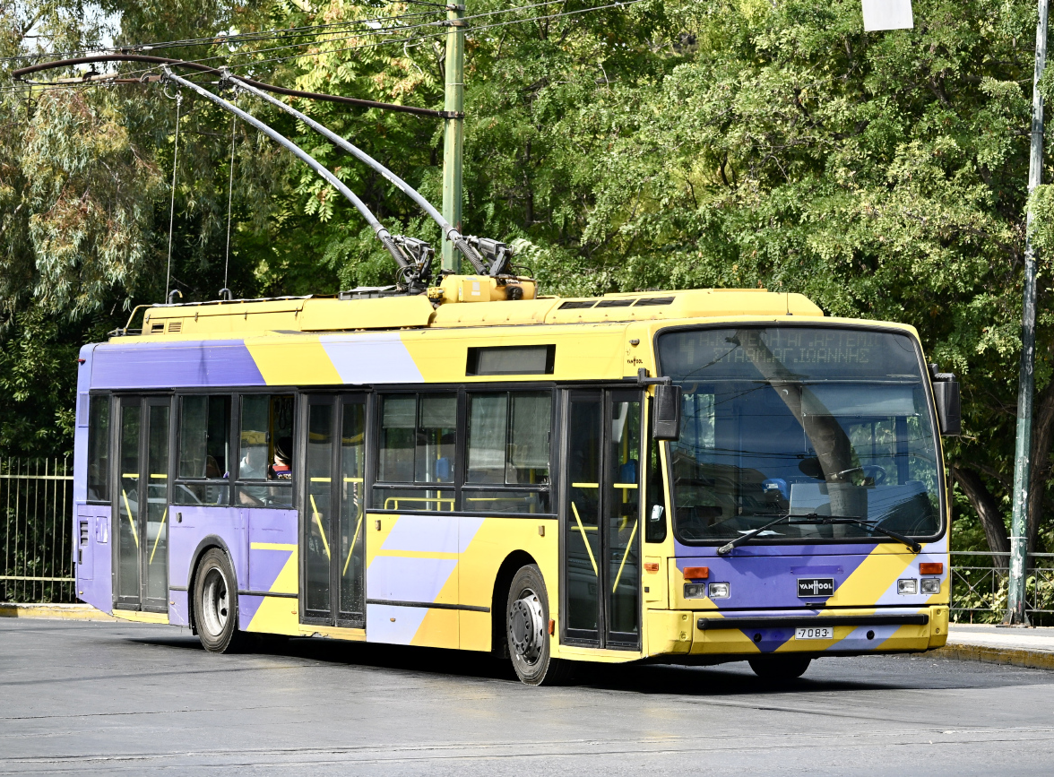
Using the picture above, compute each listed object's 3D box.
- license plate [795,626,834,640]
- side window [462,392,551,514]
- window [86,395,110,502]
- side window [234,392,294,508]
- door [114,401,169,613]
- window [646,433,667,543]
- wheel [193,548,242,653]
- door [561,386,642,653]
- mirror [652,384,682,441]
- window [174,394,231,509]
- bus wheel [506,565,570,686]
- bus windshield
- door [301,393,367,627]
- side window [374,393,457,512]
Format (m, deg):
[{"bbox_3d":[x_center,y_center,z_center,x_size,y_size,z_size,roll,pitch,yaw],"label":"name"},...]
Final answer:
[{"bbox_3d":[2.183,1.853,33.140,0.335,0.095,0.015,1,-1,-31],"label":"license plate"},{"bbox_3d":[-0.143,0.507,34.673,0.050,0.942,1.379,1,-1,-31],"label":"side window"},{"bbox_3d":[-4.139,0.580,42.526,0.060,1.044,0.532,3,-2,-28],"label":"window"},{"bbox_3d":[-2.272,0.547,38.246,0.050,0.967,1.108,1,-1,-31],"label":"side window"},{"bbox_3d":[-3.515,1.056,40.355,0.080,1.960,1.175,1,-1,-31],"label":"door"},{"bbox_3d":[1.006,0.613,33.034,0.060,1.097,0.330,3,-2,-28],"label":"window"},{"bbox_3d":[-2.730,1.953,40.198,0.300,0.950,0.950,0,-1,-28],"label":"wheel"},{"bbox_3d":[0.607,0.990,33.434,0.080,1.951,1.176,1,-1,-31],"label":"door"},{"bbox_3d":[1.053,0.181,32.722,0.230,0.420,0.140,0,-1,-5],"label":"mirror"},{"bbox_3d":[-2.976,0.567,40.382,0.060,1.017,1.214,3,-2,-28],"label":"window"},{"bbox_3d":[0.142,1.865,34.456,0.290,0.955,0.955,0,-1,-26],"label":"bus wheel"},{"bbox_3d":[2.135,0.342,33.495,2.420,1.710,0.260,0,-11,-28],"label":"bus windshield"},{"bbox_3d":[-1.614,1.030,37.163,0.080,1.952,1.176,1,-1,-31],"label":"door"},{"bbox_3d":[-0.921,0.534,36.596,0.060,1.000,1.504,3,-2,-28],"label":"side window"}]

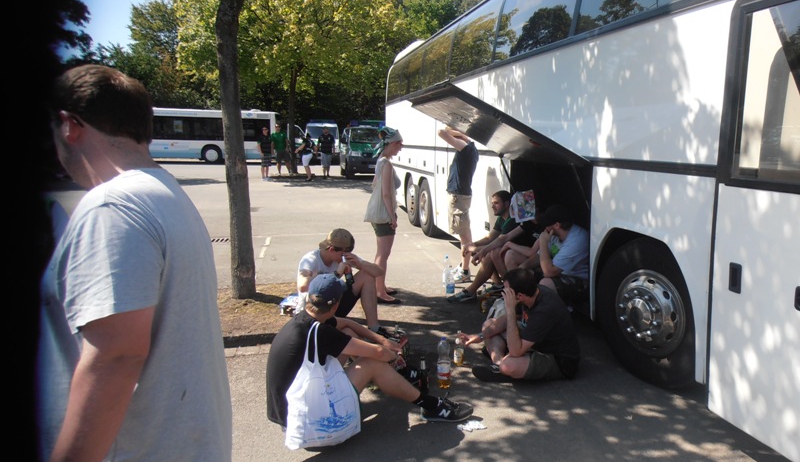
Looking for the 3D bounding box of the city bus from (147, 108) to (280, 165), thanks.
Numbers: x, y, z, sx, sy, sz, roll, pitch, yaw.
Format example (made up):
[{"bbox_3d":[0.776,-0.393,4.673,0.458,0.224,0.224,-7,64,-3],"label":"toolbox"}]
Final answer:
[{"bbox_3d":[-13.068,-5.269,30.461,12.000,3.050,2.550,-2,10,-12],"label":"city bus"}]

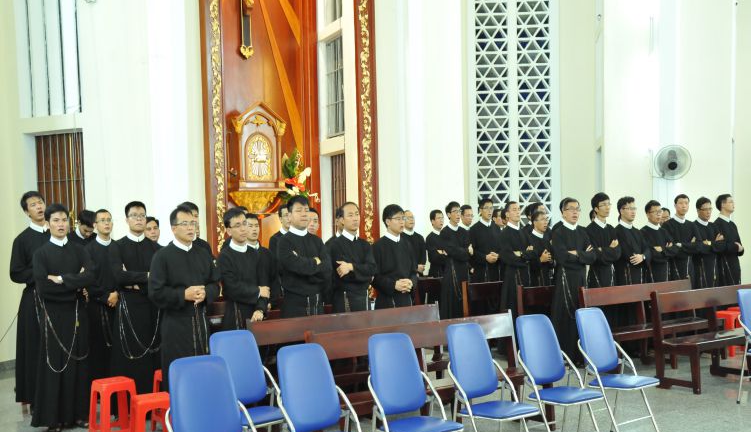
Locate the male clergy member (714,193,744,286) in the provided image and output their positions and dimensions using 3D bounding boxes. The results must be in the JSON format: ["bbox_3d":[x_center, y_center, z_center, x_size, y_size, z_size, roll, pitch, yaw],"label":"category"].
[{"bbox_3d":[3.978,0.601,8.200,0.450,1.660,0.350,-1,0,-36],"label":"male clergy member"}]

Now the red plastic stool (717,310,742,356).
[{"bbox_3d":[3.722,1.212,7.621,0.330,0.450,0.330,-2,2,-22],"label":"red plastic stool"}]

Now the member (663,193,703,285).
[{"bbox_3d":[3.499,0.602,8.282,0.480,1.680,0.360,-2,2,-27],"label":"member"}]

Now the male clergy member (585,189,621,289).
[{"bbox_3d":[2.304,0.628,7.383,0.480,1.720,0.360,-3,3,-35],"label":"male clergy member"}]

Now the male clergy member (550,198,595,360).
[{"bbox_3d":[1.953,0.651,7.200,0.490,1.655,0.370,-1,0,-26],"label":"male clergy member"}]

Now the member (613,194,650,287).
[{"bbox_3d":[2.664,0.634,7.550,0.460,1.655,0.350,-1,0,-23],"label":"member"}]

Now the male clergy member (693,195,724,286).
[{"bbox_3d":[3.628,0.621,8.000,0.460,1.635,0.350,-1,0,-26],"label":"male clergy member"}]

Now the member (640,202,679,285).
[{"bbox_3d":[3.158,0.648,8.131,0.480,1.630,0.360,-2,3,-30],"label":"member"}]

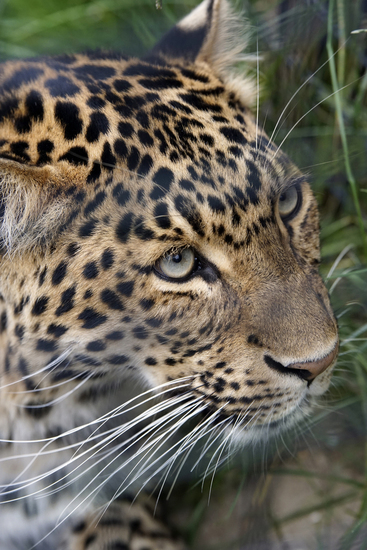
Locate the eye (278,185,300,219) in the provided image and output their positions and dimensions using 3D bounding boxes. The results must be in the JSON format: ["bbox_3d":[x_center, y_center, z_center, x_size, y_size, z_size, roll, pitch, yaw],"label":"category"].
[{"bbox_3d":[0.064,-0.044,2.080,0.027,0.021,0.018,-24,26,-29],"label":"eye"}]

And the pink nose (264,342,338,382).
[{"bbox_3d":[0.070,0.052,2.040,0.044,0.024,0.024,-29,41,-35],"label":"pink nose"}]

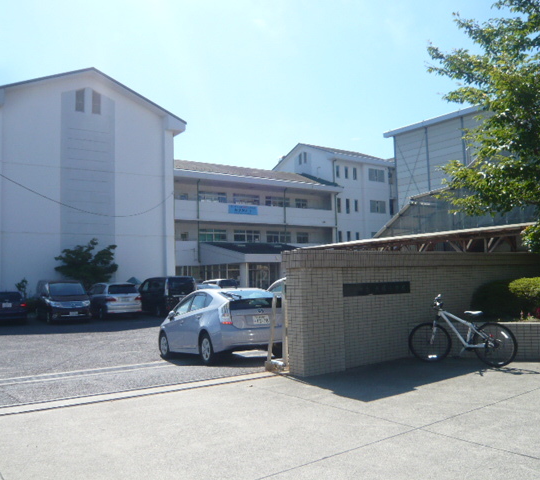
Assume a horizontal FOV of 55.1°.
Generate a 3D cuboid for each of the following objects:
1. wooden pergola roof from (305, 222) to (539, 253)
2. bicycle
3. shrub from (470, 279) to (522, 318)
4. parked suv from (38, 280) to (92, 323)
[{"bbox_3d":[4.350,0.174,15.700,2.300,0.500,9.600,1,-4,-32],"label":"wooden pergola roof"},{"bbox_3d":[2.925,1.402,8.034,1.720,1.050,0.560,-5,-5,41],"label":"bicycle"},{"bbox_3d":[4.183,1.042,9.523,1.100,0.740,1.000,0,-4,-17],"label":"shrub"},{"bbox_3d":[-9.850,2.890,24.550,1.830,1.840,4.850,1,-4,-32],"label":"parked suv"}]

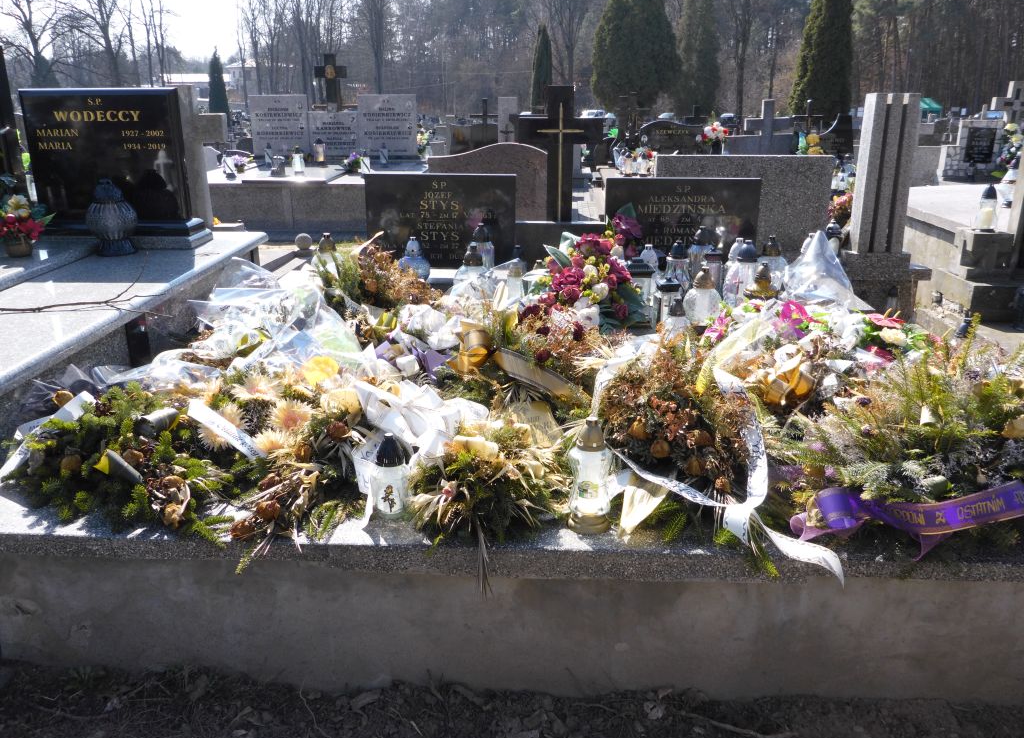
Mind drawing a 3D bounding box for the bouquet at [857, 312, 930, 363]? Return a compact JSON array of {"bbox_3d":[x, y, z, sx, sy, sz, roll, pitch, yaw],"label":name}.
[{"bbox_3d":[1.651,-0.141,3.600,0.260,0.170,0.260,2,18,6],"label":"bouquet"}]

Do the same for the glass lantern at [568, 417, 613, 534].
[{"bbox_3d":[0.207,0.275,2.188,0.115,0.308,0.115,1,18,3],"label":"glass lantern"}]

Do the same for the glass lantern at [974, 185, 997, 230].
[{"bbox_3d":[2.585,-0.876,4.500,0.100,0.256,0.100,2,18,6],"label":"glass lantern"}]

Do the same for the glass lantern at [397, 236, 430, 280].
[{"bbox_3d":[-0.481,-0.544,4.100,0.148,0.220,0.148,2,18,6],"label":"glass lantern"}]

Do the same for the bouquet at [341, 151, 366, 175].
[{"bbox_3d":[-1.799,-2.340,9.341,0.270,0.230,0.250,0,18,-2],"label":"bouquet"}]

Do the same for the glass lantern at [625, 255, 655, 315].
[{"bbox_3d":[0.552,-0.335,3.550,0.115,0.285,0.115,2,18,6],"label":"glass lantern"}]

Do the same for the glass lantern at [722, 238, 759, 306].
[{"bbox_3d":[1.074,-0.458,3.900,0.160,0.322,0.160,0,17,0],"label":"glass lantern"}]

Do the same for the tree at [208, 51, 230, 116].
[{"bbox_3d":[-11.721,-11.142,33.192,0.980,3.320,0.980,0,18,0],"label":"tree"}]

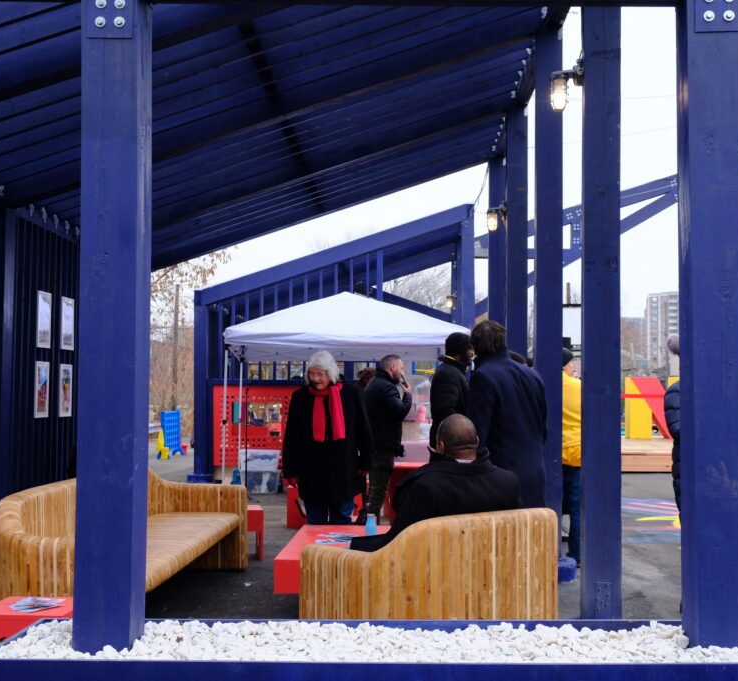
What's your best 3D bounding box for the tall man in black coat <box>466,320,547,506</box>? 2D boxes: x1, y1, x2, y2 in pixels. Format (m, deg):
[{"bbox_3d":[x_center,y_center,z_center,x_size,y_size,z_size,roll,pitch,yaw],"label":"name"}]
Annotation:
[{"bbox_3d":[0.912,0.769,6.550,0.520,1.800,0.360,2,-3,-25],"label":"tall man in black coat"}]

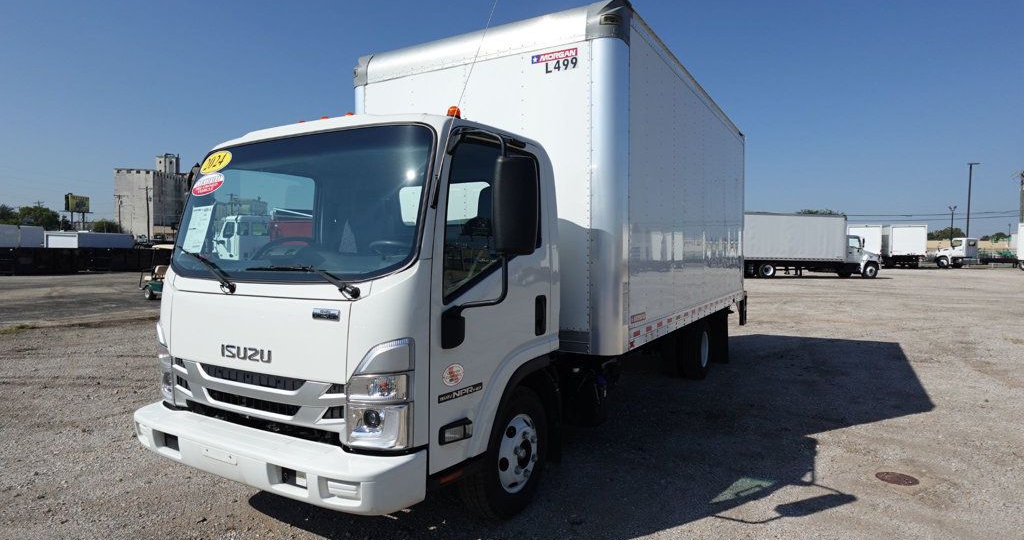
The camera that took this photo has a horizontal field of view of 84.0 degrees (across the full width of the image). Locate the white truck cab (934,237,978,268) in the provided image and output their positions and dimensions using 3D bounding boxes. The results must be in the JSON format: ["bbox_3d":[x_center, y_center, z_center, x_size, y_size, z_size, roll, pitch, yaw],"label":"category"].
[{"bbox_3d":[41.222,-1.569,52.800,2.250,2.720,2.750,-1,2,-24],"label":"white truck cab"}]

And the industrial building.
[{"bbox_3d":[-117.196,-21.280,185.141,10.800,34.000,22.000,0,2,-8],"label":"industrial building"}]

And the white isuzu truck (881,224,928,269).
[{"bbox_3d":[33.100,-1.940,48.700,2.450,3.400,7.500,1,2,25],"label":"white isuzu truck"}]

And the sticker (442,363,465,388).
[{"bbox_3d":[-0.280,0.505,2.732,0.010,0.113,0.155,1,2,31],"label":"sticker"}]

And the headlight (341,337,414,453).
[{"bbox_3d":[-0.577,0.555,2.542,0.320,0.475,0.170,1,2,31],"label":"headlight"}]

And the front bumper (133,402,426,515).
[{"bbox_3d":[-1.290,0.880,2.815,1.930,0.215,0.325,1,2,30],"label":"front bumper"}]

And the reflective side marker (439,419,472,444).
[{"bbox_3d":[-0.255,0.727,2.569,0.050,0.082,0.205,1,2,30],"label":"reflective side marker"}]

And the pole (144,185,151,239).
[{"bbox_3d":[-63.900,-9.650,100.000,0.400,10.200,0.400,0,2,0],"label":"pole"}]

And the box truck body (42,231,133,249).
[{"bbox_3d":[-33.850,-1.810,45.900,2.480,2.200,6.300,0,2,-1],"label":"box truck body"}]

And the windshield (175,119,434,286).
[{"bbox_3d":[-1.246,-0.339,3.071,1.930,0.868,0.140,1,-15,31],"label":"windshield"}]

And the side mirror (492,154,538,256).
[{"bbox_3d":[0.015,-0.276,2.456,0.190,0.425,0.100,0,2,13],"label":"side mirror"}]

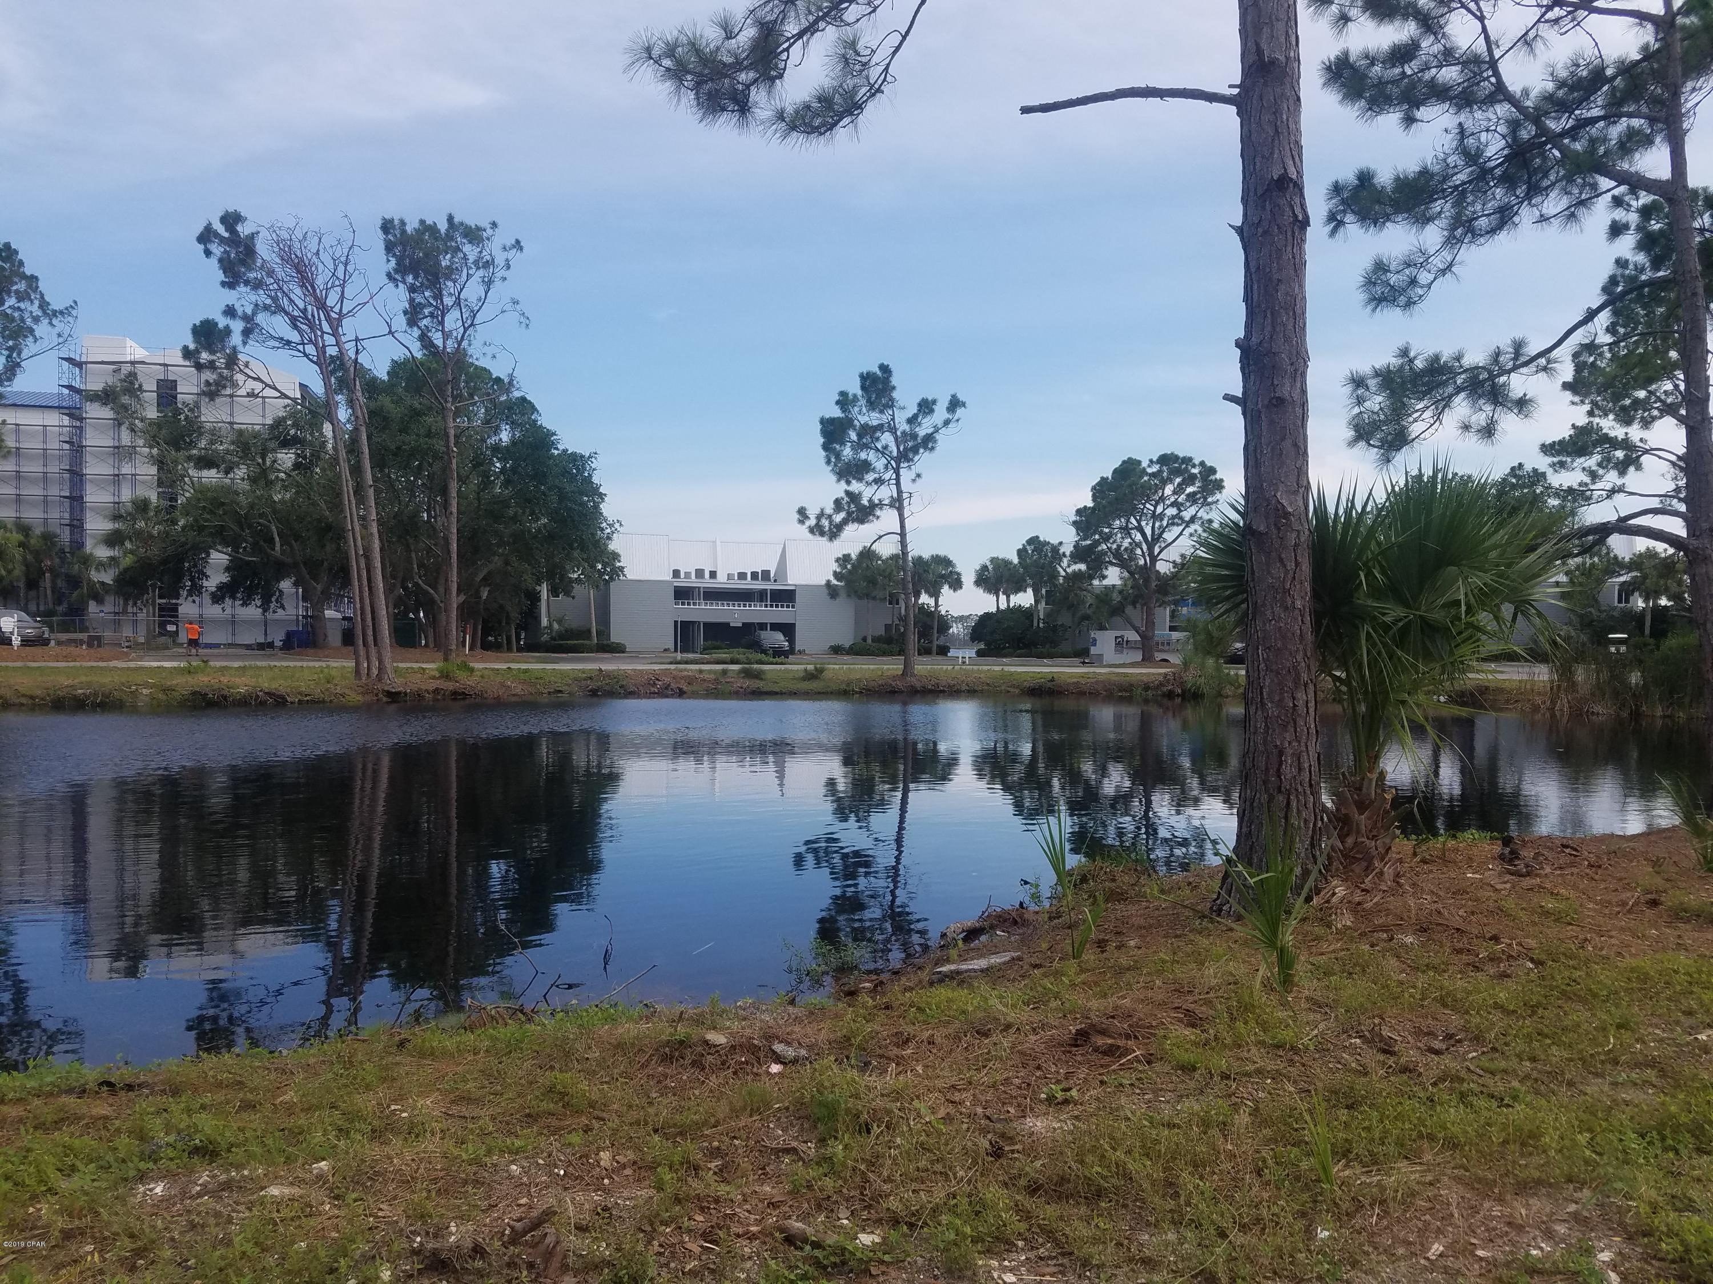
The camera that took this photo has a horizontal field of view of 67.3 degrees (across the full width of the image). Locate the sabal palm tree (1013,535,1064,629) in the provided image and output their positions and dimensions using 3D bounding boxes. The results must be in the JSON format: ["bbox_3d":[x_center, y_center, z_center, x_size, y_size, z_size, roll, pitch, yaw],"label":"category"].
[{"bbox_3d":[13.680,-3.399,96.000,3.690,8.880,3.500,1,0,0],"label":"sabal palm tree"}]

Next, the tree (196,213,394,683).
[{"bbox_3d":[-19.199,-6.636,44.000,6.770,16.060,5.800,1,0,0],"label":"tree"}]

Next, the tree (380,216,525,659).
[{"bbox_3d":[-14.764,-7.235,47.000,5.330,16.670,5.000,1,0,0],"label":"tree"}]

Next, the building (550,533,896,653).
[{"bbox_3d":[-11.200,-3.740,104.300,26.800,8.800,14.000,0,0,-17],"label":"building"}]

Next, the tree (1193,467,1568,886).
[{"bbox_3d":[3.502,0.233,8.600,2.500,2.800,2.400,1,0,0],"label":"tree"}]

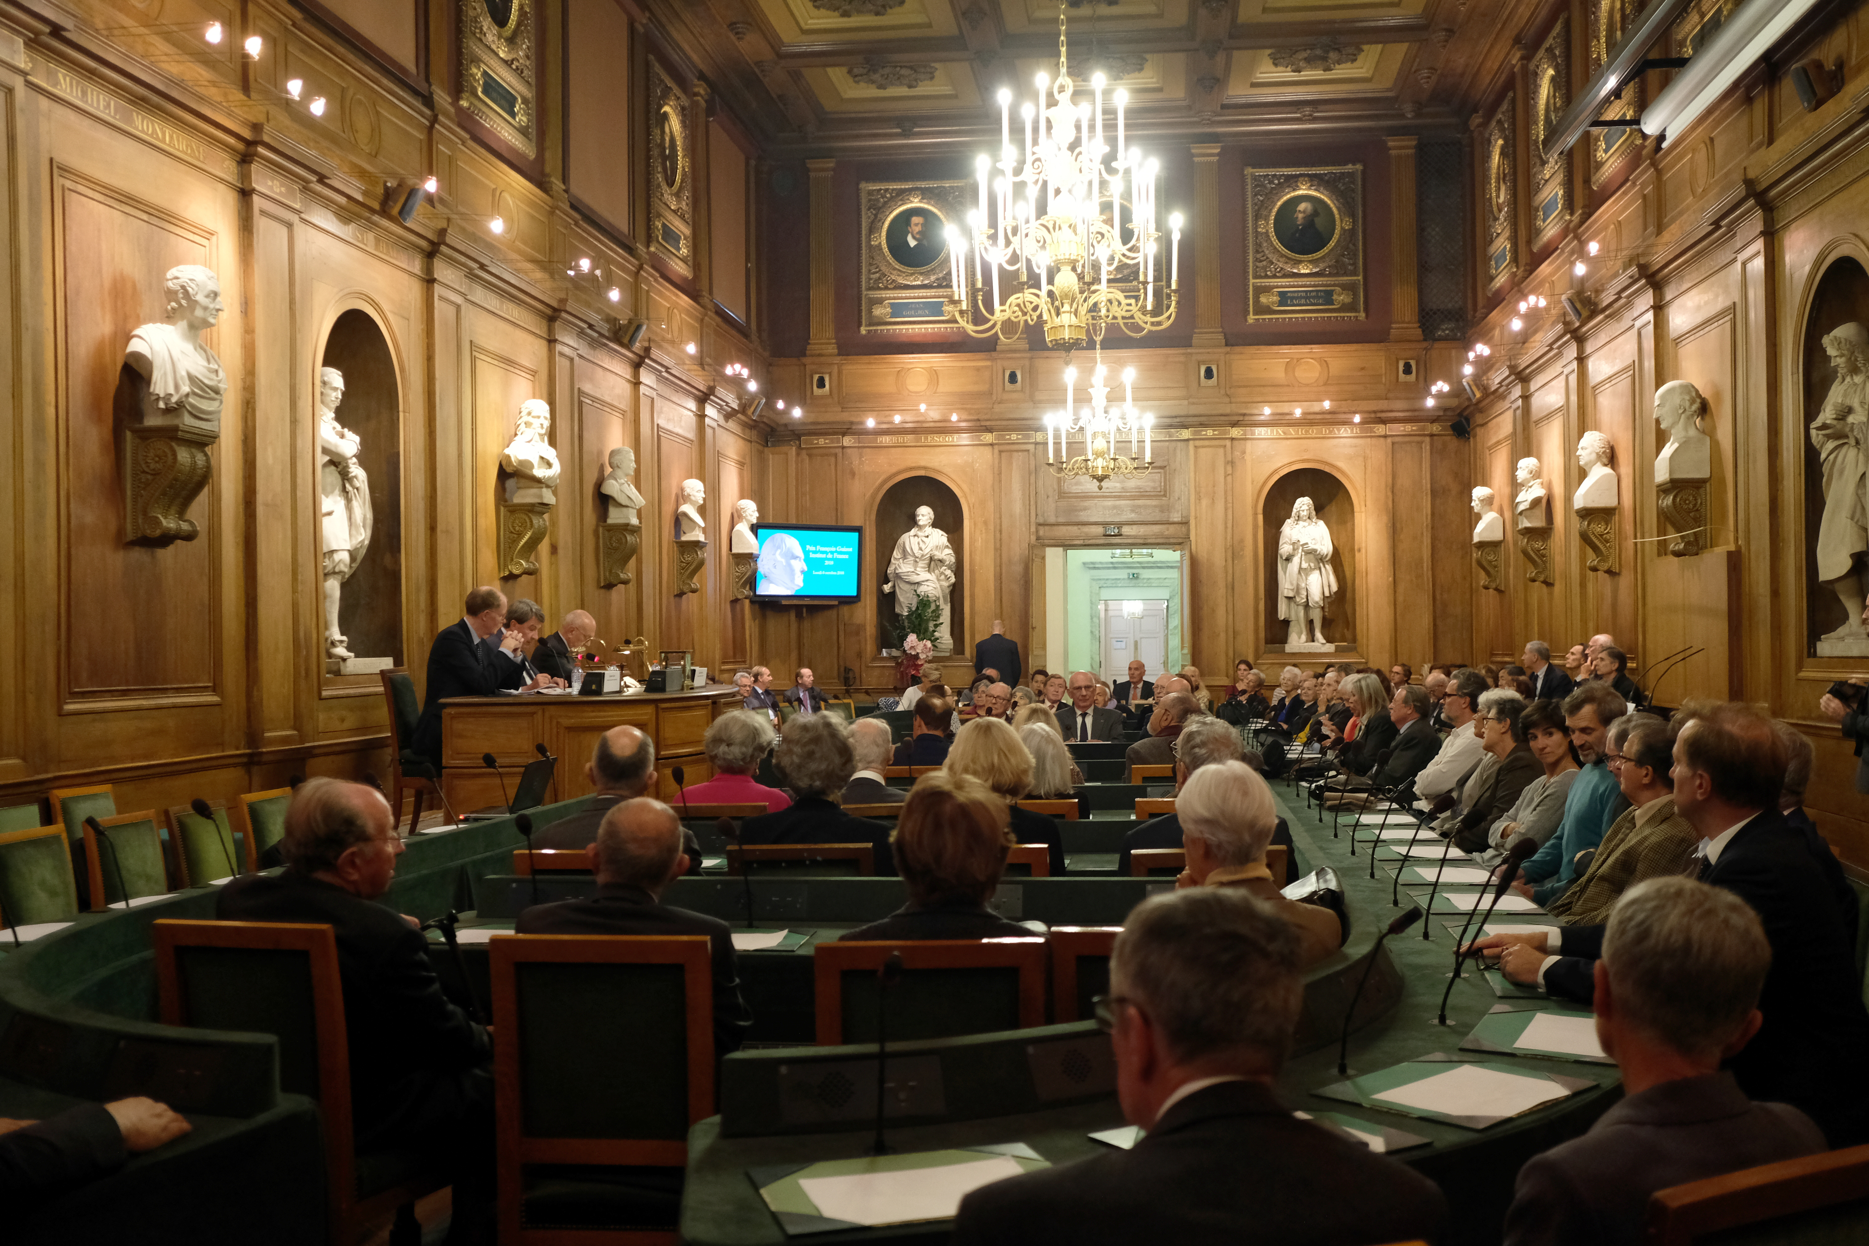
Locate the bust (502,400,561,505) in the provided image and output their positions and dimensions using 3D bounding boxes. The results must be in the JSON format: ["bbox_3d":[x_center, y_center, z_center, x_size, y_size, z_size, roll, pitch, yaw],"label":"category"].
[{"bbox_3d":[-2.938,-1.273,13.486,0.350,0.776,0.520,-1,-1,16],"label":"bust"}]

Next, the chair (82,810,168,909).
[{"bbox_3d":[-2.553,1.170,6.207,0.530,1.000,0.450,-1,-1,9],"label":"chair"}]

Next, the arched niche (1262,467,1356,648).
[{"bbox_3d":[4.491,-0.772,21.892,1.080,2.160,0.550,-1,-1,7],"label":"arched niche"}]

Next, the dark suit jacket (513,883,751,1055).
[{"bbox_3d":[-0.614,0.852,3.717,0.480,0.640,0.380,-1,-1,-2],"label":"dark suit jacket"}]

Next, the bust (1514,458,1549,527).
[{"bbox_3d":[5.570,-1.219,16.946,0.290,0.680,0.380,-1,-1,6],"label":"bust"}]

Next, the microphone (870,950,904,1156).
[{"bbox_3d":[-0.070,0.587,2.469,0.060,0.305,0.160,0,-1,-8],"label":"microphone"}]

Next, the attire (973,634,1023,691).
[{"bbox_3d":[0.740,0.507,20.796,0.540,0.780,0.330,-1,-1,1],"label":"attire"}]

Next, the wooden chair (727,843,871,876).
[{"bbox_3d":[-0.347,1.131,5.394,0.450,1.000,0.530,-1,-1,6],"label":"wooden chair"}]

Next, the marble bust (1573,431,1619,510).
[{"bbox_3d":[5.340,-1.231,14.652,0.310,0.650,0.320,-1,-1,6],"label":"marble bust"}]

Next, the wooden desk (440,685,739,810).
[{"bbox_3d":[-1.965,0.833,11.515,1.180,0.770,2.980,-1,-1,7],"label":"wooden desk"}]

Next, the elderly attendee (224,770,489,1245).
[{"bbox_3d":[-1.210,0.930,4.110,0.500,1.180,0.670,-1,-1,41],"label":"elderly attendee"}]

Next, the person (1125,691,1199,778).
[{"bbox_3d":[1.104,0.967,8.394,0.500,1.300,0.720,-1,-1,-11],"label":"person"}]

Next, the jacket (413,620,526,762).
[{"bbox_3d":[-2.585,0.382,10.100,0.540,0.780,0.500,-1,-1,6],"label":"jacket"}]

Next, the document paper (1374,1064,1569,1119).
[{"bbox_3d":[0.842,0.722,2.800,0.296,0.004,0.212,0,-1,-45],"label":"document paper"}]

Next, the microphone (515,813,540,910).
[{"bbox_3d":[-1.012,0.618,4.543,0.060,0.300,0.170,-1,-1,2],"label":"microphone"}]

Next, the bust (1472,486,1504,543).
[{"bbox_3d":[5.657,-1.123,18.630,0.280,0.590,0.320,-1,-1,7],"label":"bust"}]

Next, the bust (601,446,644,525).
[{"bbox_3d":[-2.684,-1.197,15.832,0.330,0.675,0.470,-1,-1,10],"label":"bust"}]

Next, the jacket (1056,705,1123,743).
[{"bbox_3d":[0.972,0.779,11.357,0.480,0.560,0.320,-1,-1,7],"label":"jacket"}]

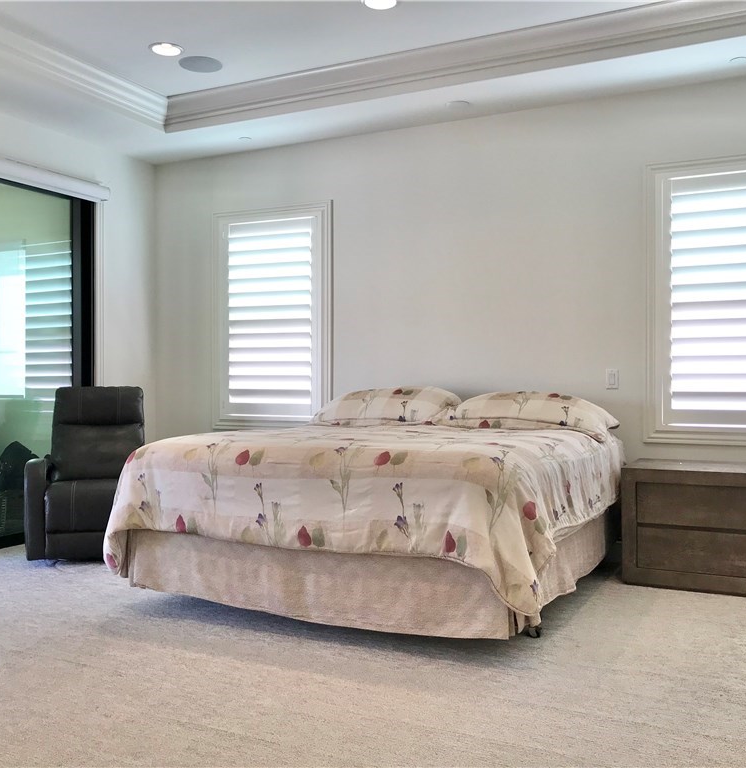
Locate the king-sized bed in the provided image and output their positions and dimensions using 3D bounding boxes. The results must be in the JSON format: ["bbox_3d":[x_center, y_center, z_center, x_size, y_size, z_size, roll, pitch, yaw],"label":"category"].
[{"bbox_3d":[0.102,0.553,4.490,2.159,1.043,2.020,0,1,27],"label":"king-sized bed"}]

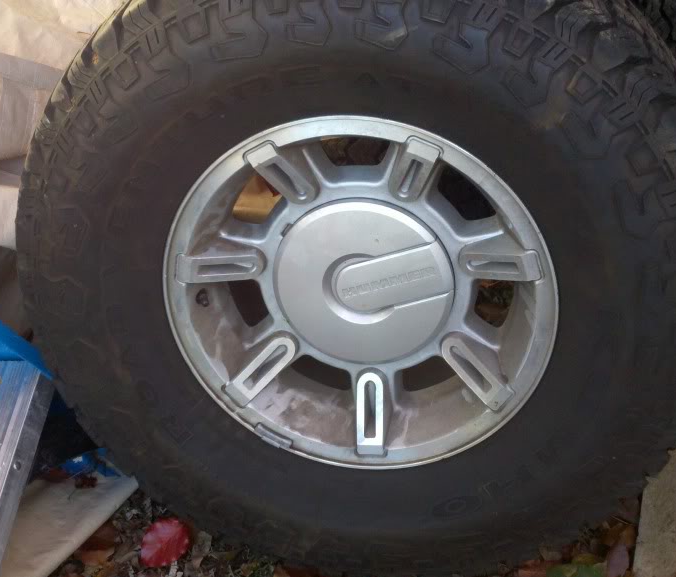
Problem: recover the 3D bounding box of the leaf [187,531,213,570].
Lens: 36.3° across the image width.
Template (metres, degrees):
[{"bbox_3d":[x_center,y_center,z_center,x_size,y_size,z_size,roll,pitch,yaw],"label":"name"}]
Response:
[{"bbox_3d":[-0.211,0.395,1.563,0.030,0.012,0.061,1,51,12],"label":"leaf"}]

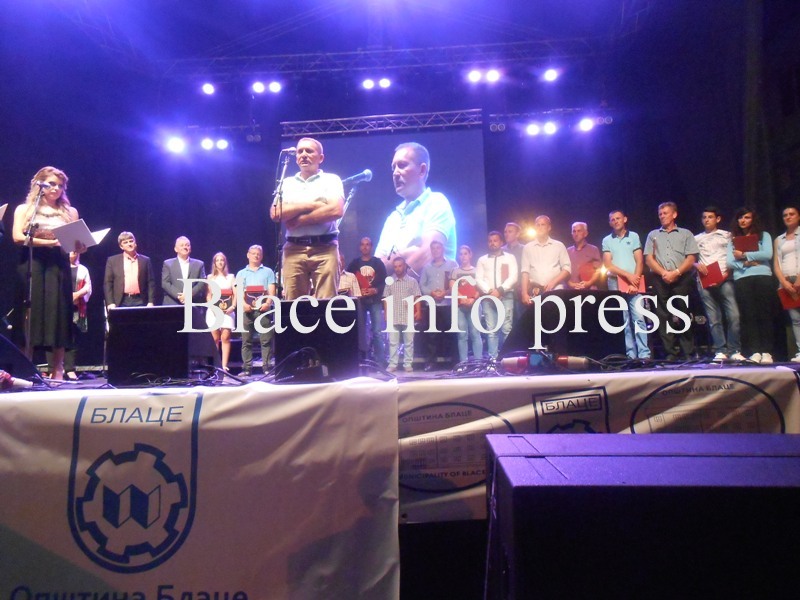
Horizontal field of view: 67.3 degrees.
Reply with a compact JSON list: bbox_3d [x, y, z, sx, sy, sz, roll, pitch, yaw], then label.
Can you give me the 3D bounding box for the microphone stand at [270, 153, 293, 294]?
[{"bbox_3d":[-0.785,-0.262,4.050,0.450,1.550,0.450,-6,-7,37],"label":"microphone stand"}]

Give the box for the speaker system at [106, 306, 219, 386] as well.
[{"bbox_3d":[-1.411,0.286,3.680,0.460,0.435,0.540,-2,-6,3],"label":"speaker system"}]

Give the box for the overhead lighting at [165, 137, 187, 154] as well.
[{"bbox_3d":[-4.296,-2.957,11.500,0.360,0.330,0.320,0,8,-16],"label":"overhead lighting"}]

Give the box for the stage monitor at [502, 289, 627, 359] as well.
[{"bbox_3d":[0.937,0.197,3.577,0.460,0.435,0.540,2,-7,-31],"label":"stage monitor"}]

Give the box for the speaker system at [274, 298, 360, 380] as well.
[{"bbox_3d":[-0.437,0.242,3.573,0.460,0.435,0.540,-2,-6,4],"label":"speaker system"}]

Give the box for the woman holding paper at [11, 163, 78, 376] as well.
[{"bbox_3d":[-2.788,-0.231,4.807,0.520,1.720,0.440,3,-8,-41],"label":"woman holding paper"}]

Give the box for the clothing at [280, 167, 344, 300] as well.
[{"bbox_3d":[-0.636,-0.239,4.439,0.480,1.480,0.300,-2,-6,3],"label":"clothing"}]

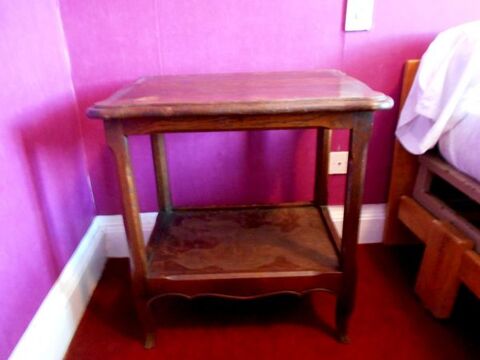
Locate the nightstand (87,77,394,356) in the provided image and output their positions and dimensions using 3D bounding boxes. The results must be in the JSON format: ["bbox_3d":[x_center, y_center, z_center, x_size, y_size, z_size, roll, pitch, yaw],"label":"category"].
[{"bbox_3d":[0.007,0.081,1.038,0.612,0.690,0.403,-1,24,0],"label":"nightstand"}]

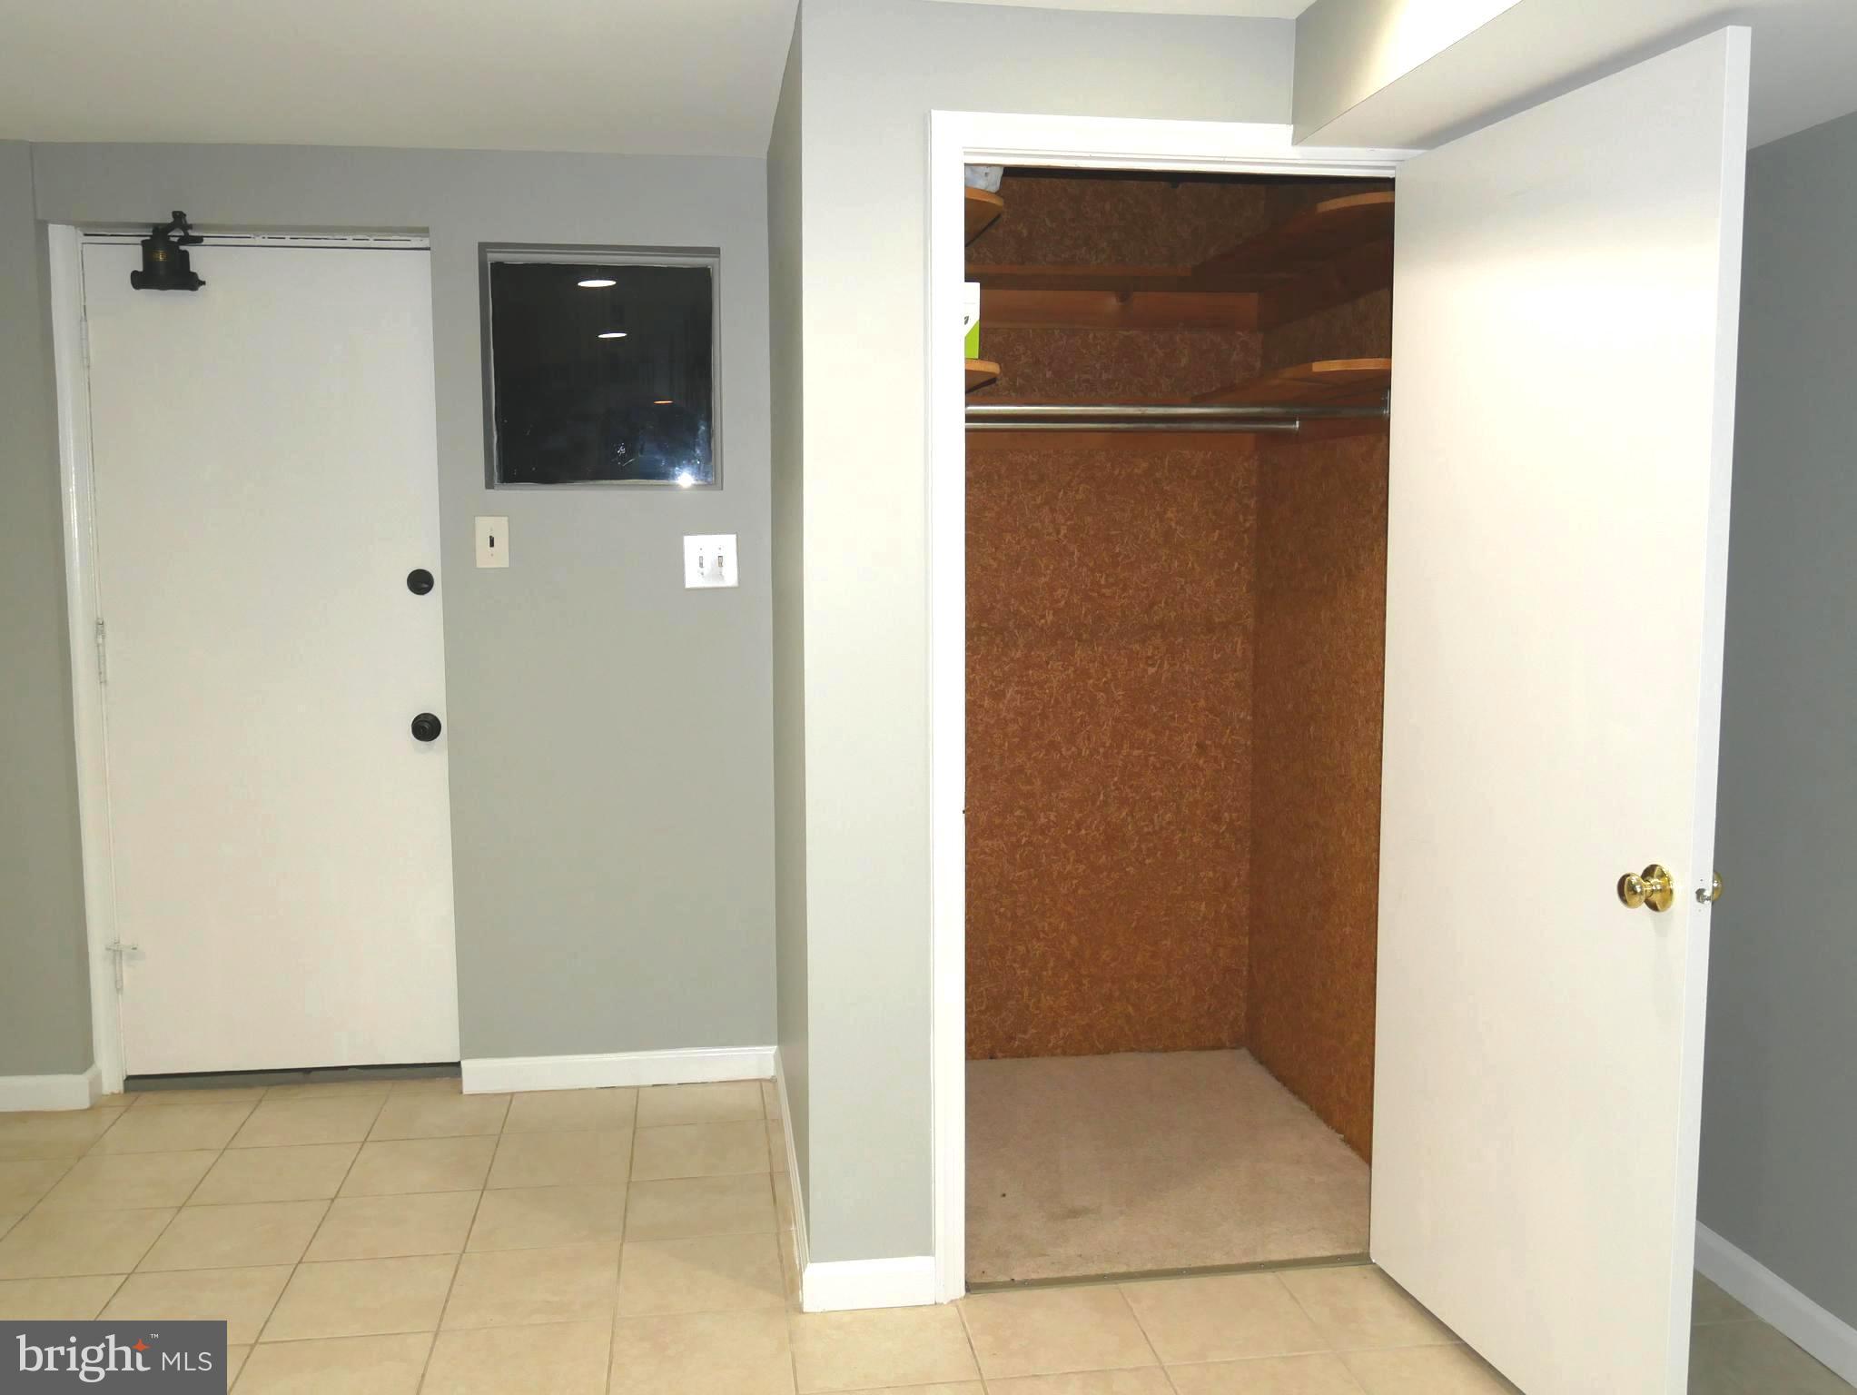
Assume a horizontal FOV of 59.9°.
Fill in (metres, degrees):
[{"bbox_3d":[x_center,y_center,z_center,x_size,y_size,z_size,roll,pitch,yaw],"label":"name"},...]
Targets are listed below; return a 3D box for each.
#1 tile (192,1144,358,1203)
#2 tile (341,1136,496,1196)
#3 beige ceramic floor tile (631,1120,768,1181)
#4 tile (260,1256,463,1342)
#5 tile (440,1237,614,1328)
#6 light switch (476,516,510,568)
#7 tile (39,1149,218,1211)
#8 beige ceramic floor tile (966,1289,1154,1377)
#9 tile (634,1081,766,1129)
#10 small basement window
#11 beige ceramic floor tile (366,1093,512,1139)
[{"bbox_3d":[-1.430,1.048,3.538,0.302,0.010,0.302,-1,6,-8],"label":"tile"},{"bbox_3d":[-1.113,1.034,3.543,0.300,0.010,0.300,-1,6,-8],"label":"tile"},{"bbox_3d":[-0.518,1.034,3.667,0.302,0.010,0.302,-1,6,-8],"label":"beige ceramic floor tile"},{"bbox_3d":[-1.028,1.098,2.945,0.300,0.010,0.300,-1,6,-8],"label":"tile"},{"bbox_3d":[-0.736,1.105,3.020,0.302,0.010,0.302,-1,6,-8],"label":"tile"},{"bbox_3d":[-1.045,-0.371,3.862,0.073,0.117,0.012,-1,6,-8],"label":"light switch"},{"bbox_3d":[-1.715,1.045,3.460,0.300,0.010,0.300,-1,6,-8],"label":"tile"},{"bbox_3d":[0.218,1.113,2.831,0.303,0.010,0.303,-1,6,-8],"label":"beige ceramic floor tile"},{"bbox_3d":[-0.557,0.996,3.943,0.303,0.010,0.299,-1,6,-8],"label":"tile"},{"bbox_3d":[-0.788,-0.796,3.922,0.560,0.575,0.120,-1,6,-8],"label":"small basement window"},{"bbox_3d":[-1.169,1.010,3.883,0.302,0.010,0.302,-1,6,-8],"label":"beige ceramic floor tile"}]

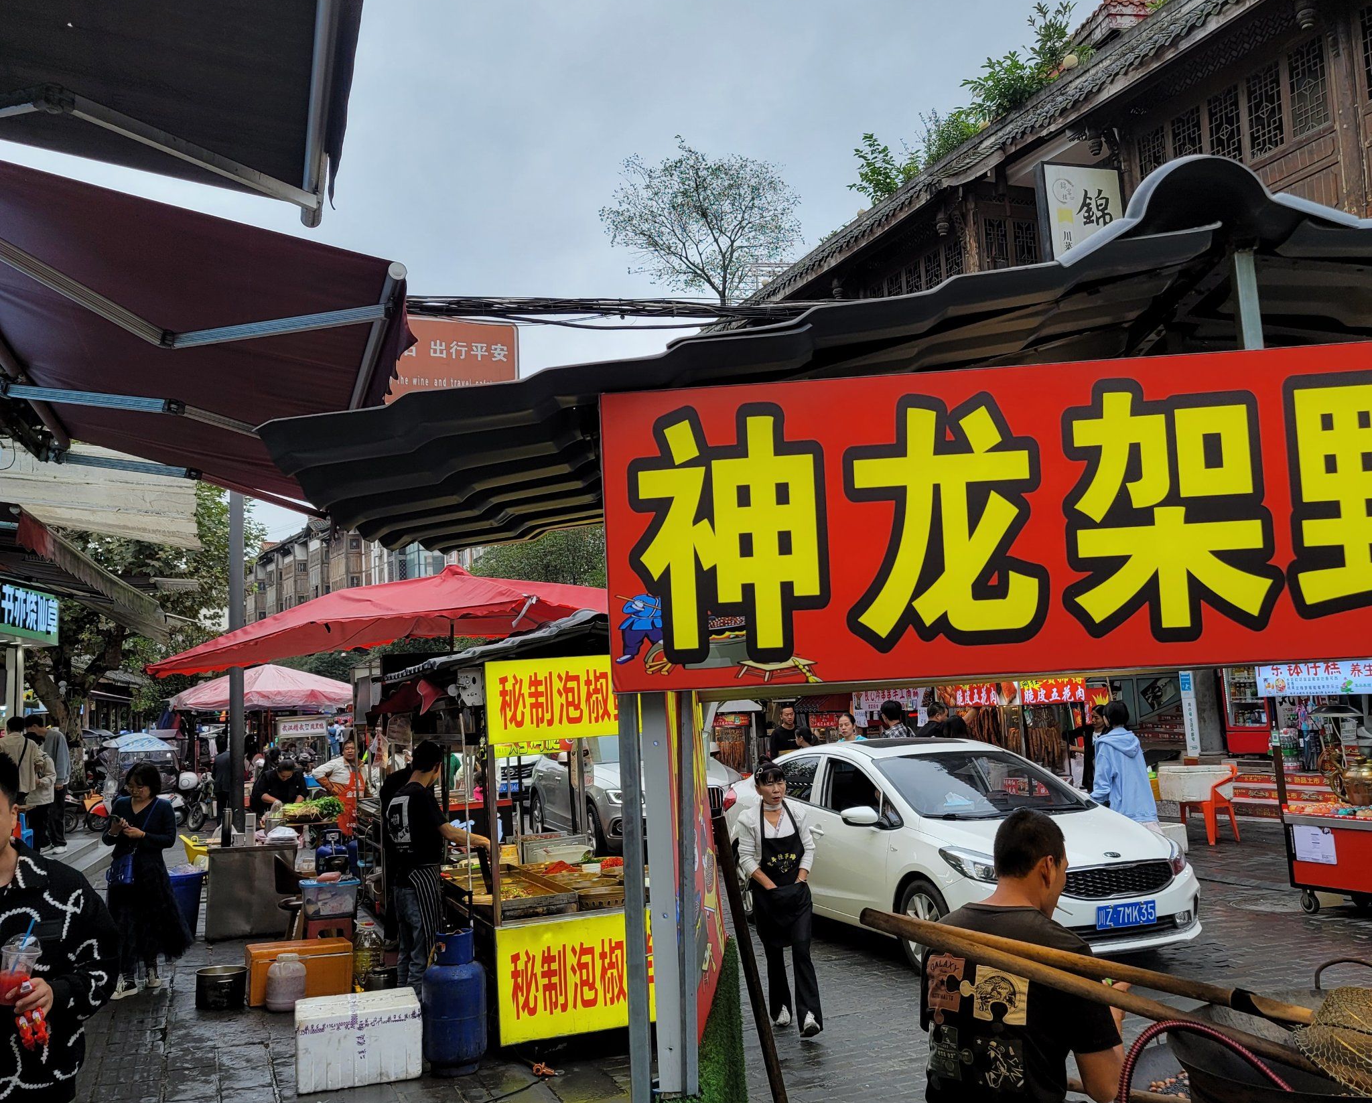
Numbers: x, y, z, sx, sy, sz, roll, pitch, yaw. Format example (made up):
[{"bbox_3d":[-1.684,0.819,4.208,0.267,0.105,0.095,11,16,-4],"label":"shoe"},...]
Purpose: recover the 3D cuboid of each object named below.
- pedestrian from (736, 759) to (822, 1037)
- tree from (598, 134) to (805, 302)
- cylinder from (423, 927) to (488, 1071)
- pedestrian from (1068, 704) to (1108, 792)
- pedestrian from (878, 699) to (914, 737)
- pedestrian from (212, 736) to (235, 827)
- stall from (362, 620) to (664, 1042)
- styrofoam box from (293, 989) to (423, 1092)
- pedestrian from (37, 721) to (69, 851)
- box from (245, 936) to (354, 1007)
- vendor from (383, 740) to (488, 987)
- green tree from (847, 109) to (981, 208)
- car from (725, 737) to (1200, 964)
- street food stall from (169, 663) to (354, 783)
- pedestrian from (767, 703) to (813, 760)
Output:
[{"bbox_3d":[0.546,2.012,7.700,0.490,1.580,0.380,-1,-6,-12],"label":"pedestrian"},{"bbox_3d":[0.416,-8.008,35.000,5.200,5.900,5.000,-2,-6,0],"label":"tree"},{"bbox_3d":[-1.188,2.303,6.782,0.322,0.690,0.322,-2,-6,0],"label":"cylinder"},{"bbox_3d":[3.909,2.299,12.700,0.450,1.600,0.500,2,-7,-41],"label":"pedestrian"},{"bbox_3d":[2.009,2.257,12.311,0.460,1.710,0.320,0,-6,-18],"label":"pedestrian"},{"bbox_3d":[-6.536,3.478,19.000,0.520,1.680,0.350,-1,-5,-14],"label":"pedestrian"},{"bbox_3d":[-0.846,1.569,7.789,1.750,2.300,1.900,0,-6,-21],"label":"stall"},{"bbox_3d":[-1.719,2.541,6.888,0.610,0.360,0.440,0,-6,-20],"label":"styrofoam box"},{"bbox_3d":[-7.436,2.742,15.500,0.450,1.660,0.480,0,-6,-21],"label":"pedestrian"},{"bbox_3d":[-2.508,2.702,8.590,0.630,0.350,0.350,0,-6,-21],"label":"box"},{"bbox_3d":[-1.502,1.883,7.650,0.550,1.660,0.500,1,-6,-30],"label":"vendor"},{"bbox_3d":[3.820,-6.557,22.000,1.100,1.150,2.300,0,-6,-21],"label":"green tree"},{"bbox_3d":[1.775,2.157,10.080,1.780,1.450,4.550,0,-6,-23],"label":"car"},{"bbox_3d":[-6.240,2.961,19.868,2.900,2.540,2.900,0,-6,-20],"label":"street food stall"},{"bbox_3d":[1.200,2.663,15.300,0.500,1.700,0.340,-2,-5,-6],"label":"pedestrian"}]

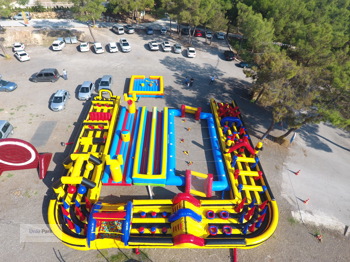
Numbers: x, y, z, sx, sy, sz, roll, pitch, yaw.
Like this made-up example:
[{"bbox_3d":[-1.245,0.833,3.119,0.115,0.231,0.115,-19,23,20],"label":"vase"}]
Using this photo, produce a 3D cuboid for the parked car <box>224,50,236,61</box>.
[{"bbox_3d":[12.272,-17.147,45.286,1.780,1.500,4.400,-1,44,-4],"label":"parked car"}]

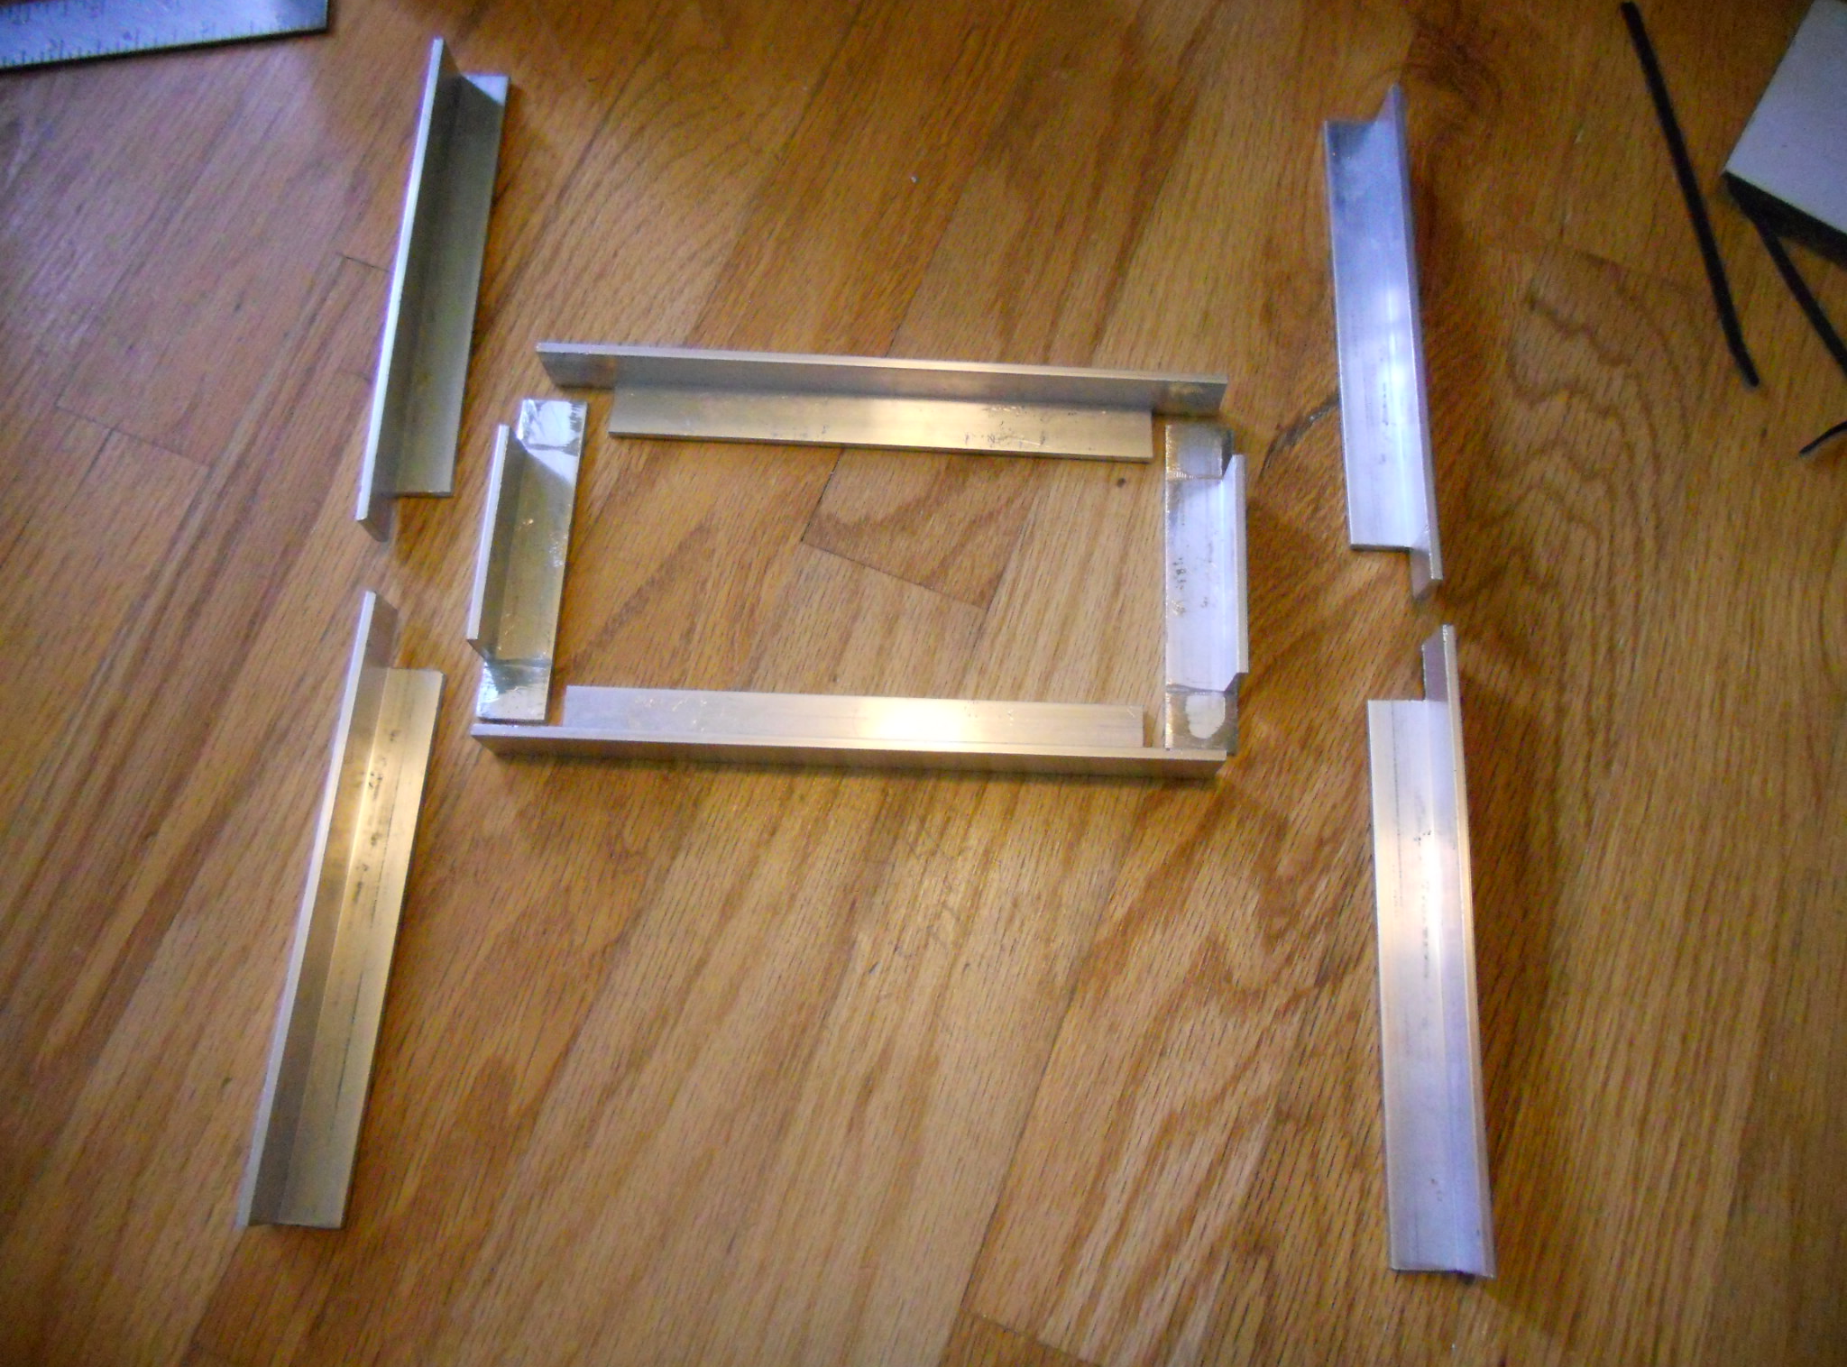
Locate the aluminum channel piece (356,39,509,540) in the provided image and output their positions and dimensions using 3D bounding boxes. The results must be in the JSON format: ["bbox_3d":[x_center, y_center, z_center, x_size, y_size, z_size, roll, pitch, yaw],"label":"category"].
[{"bbox_3d":[-0.145,-0.120,0.432,0.019,0.019,0.161,2,74,2],"label":"aluminum channel piece"}]

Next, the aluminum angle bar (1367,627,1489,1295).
[{"bbox_3d":[0.128,0.065,0.368,0.019,0.019,0.162,2,74,2],"label":"aluminum angle bar"}]

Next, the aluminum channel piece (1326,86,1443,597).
[{"bbox_3d":[0.133,-0.101,0.418,0.019,0.019,0.158,1,74,2],"label":"aluminum channel piece"}]

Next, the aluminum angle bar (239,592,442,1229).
[{"bbox_3d":[-0.150,0.057,0.380,0.019,0.019,0.165,4,74,3],"label":"aluminum angle bar"}]

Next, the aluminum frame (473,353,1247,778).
[{"bbox_3d":[-0.017,-0.035,0.403,0.210,0.019,0.117,2,74,3],"label":"aluminum frame"}]

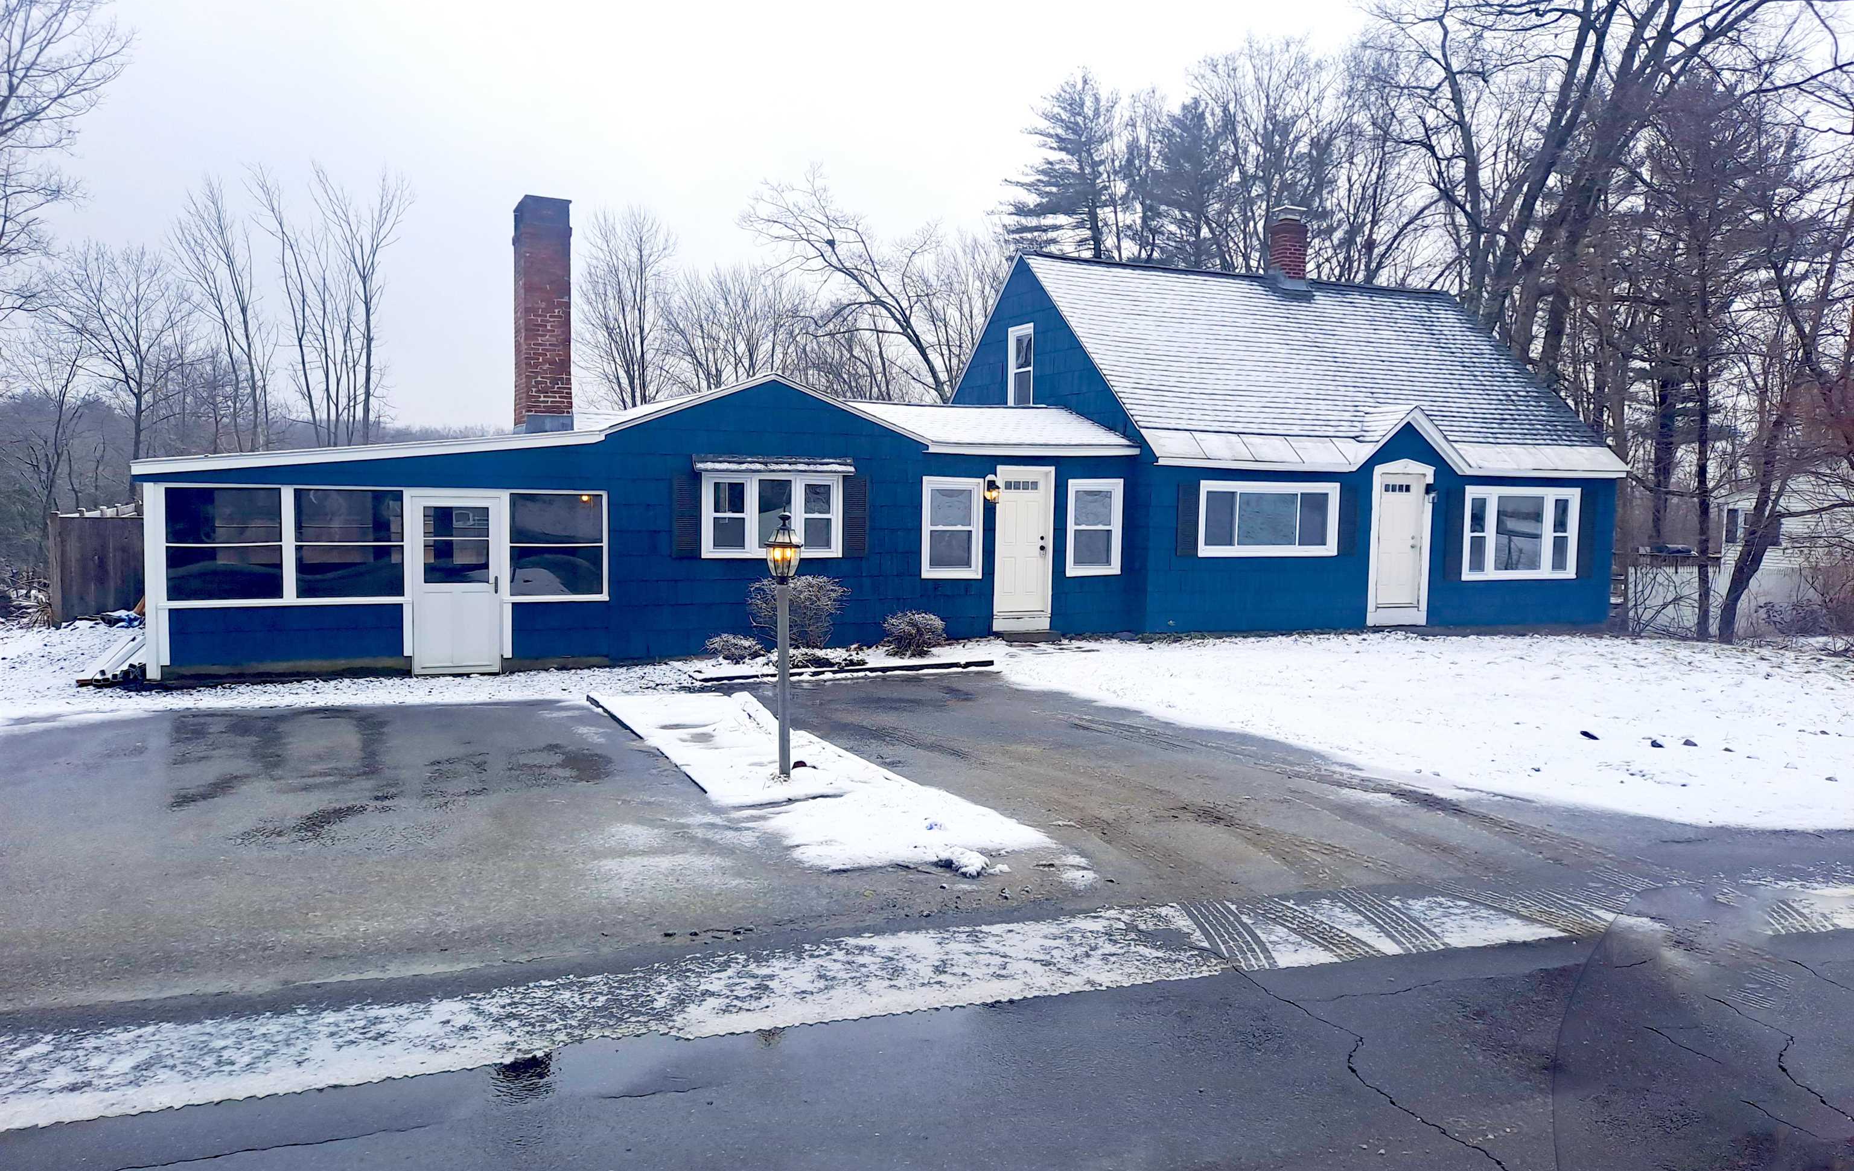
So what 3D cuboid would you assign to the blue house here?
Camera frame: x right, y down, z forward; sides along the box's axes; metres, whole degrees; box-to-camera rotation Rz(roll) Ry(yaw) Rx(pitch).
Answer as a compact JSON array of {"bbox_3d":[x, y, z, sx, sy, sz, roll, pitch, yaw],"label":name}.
[{"bbox_3d":[-0.177,-3.032,21.819,21.200,7.550,8.900,-1,5,-21],"label":"blue house"}]

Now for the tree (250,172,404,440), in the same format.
[{"bbox_3d":[-17.550,-6.287,39.451,4.560,11.970,3.870,-1,5,-24],"label":"tree"}]

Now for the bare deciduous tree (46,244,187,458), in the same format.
[{"bbox_3d":[-24.274,-5.388,40.370,4.110,9.810,3.910,-2,5,-31],"label":"bare deciduous tree"}]

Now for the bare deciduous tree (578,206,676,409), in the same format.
[{"bbox_3d":[-9.529,-6.164,42.436,3.090,11.560,3.090,0,4,-13],"label":"bare deciduous tree"}]

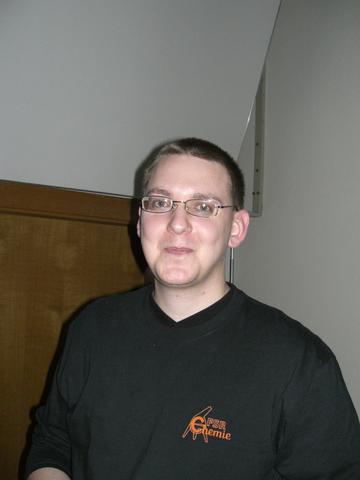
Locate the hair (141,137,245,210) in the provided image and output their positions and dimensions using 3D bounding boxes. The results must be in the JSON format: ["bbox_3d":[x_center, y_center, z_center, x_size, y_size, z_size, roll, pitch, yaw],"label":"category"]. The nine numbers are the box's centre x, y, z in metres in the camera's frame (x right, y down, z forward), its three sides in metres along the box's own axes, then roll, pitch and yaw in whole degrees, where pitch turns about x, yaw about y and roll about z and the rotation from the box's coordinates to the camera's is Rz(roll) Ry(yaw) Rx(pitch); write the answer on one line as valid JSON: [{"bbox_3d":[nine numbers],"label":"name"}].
[{"bbox_3d":[0.022,-0.092,0.835,0.163,0.145,0.190,4,1,14],"label":"hair"}]

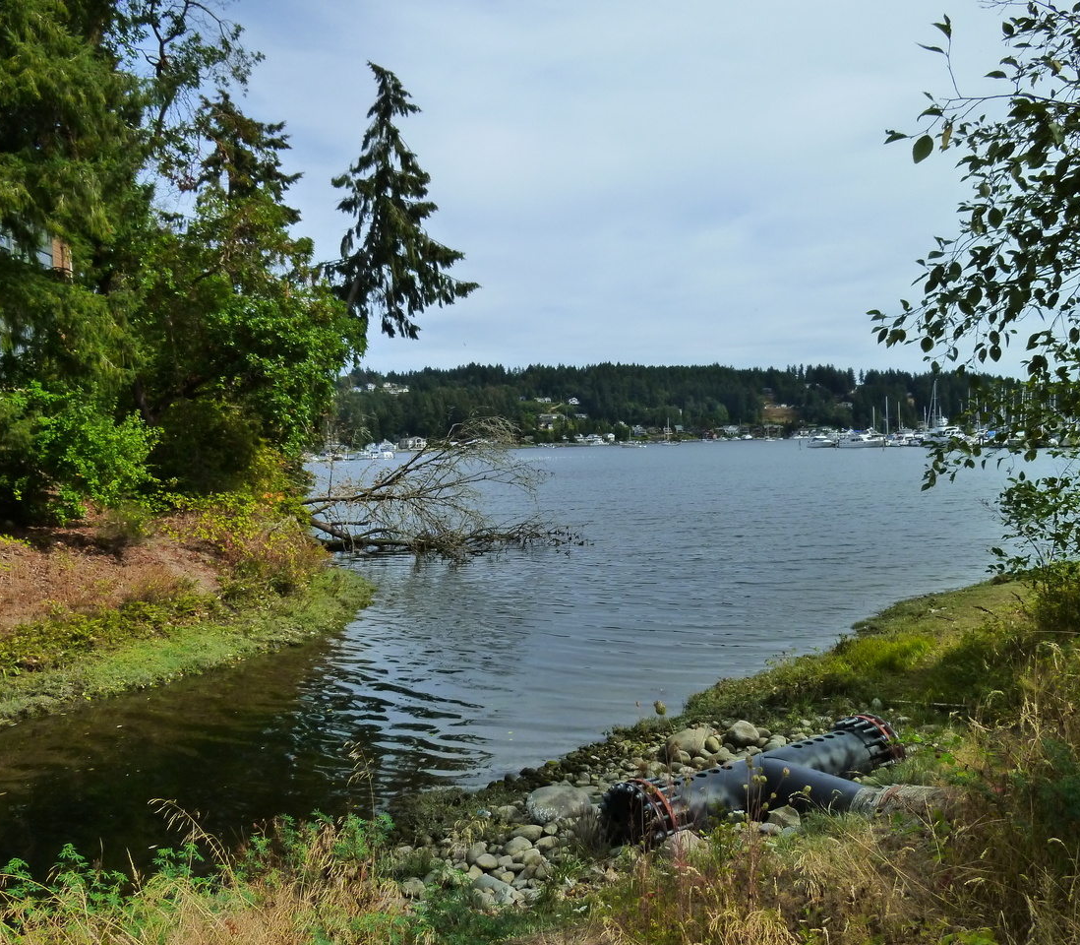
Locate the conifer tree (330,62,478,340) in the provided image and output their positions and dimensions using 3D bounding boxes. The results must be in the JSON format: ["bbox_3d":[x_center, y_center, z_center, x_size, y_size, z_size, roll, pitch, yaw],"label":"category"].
[{"bbox_3d":[-5.542,-7.147,34.500,6.000,16.000,5.600,-1,2,0],"label":"conifer tree"}]

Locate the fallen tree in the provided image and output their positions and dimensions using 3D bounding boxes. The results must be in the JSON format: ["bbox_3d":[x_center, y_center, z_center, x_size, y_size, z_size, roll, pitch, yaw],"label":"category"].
[{"bbox_3d":[-3.628,0.456,31.200,9.300,4.300,4.200,-1,2,-7],"label":"fallen tree"}]

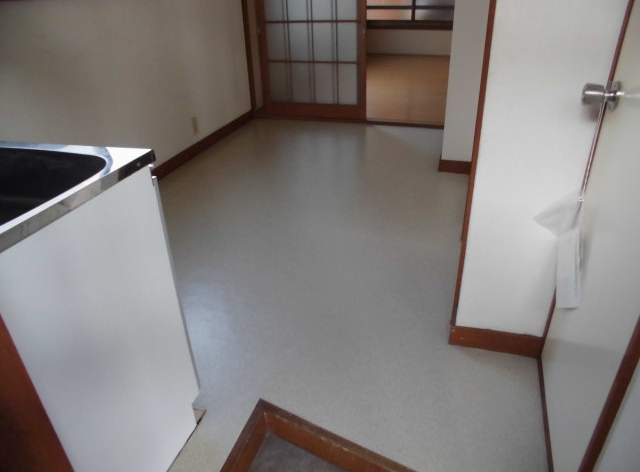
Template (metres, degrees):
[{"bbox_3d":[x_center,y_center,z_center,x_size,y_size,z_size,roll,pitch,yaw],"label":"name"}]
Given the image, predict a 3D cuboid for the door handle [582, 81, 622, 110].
[{"bbox_3d":[0.615,-0.306,1.055,0.066,0.063,0.063,7,31,16],"label":"door handle"}]

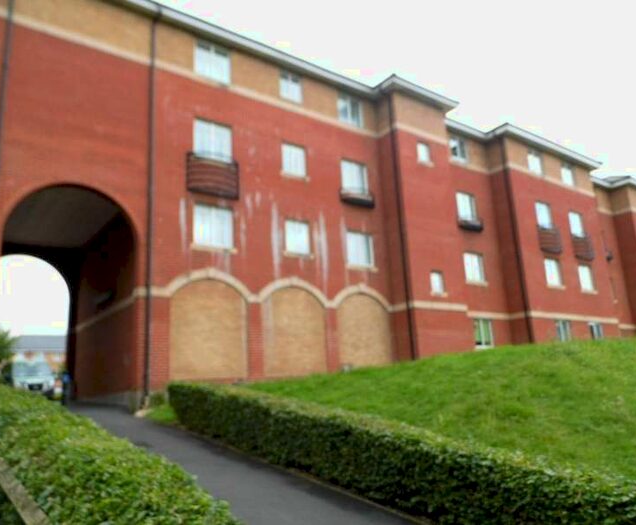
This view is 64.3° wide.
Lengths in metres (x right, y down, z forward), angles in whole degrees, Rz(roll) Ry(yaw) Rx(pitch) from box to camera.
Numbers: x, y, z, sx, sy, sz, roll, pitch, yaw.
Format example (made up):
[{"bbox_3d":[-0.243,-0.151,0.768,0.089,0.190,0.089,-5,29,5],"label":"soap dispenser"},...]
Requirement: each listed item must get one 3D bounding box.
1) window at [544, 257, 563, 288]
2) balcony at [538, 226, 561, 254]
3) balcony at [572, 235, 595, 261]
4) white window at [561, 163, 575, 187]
[{"bbox_3d":[10.830,0.479,23.248,1.192,1.224,0.120,6,-17,-36],"label":"window"},{"bbox_3d":[10.741,-1.034,23.314,1.543,1.103,0.300,6,-17,-36],"label":"balcony"},{"bbox_3d":[12.725,-0.723,24.087,1.420,1.090,0.300,7,-16,-36],"label":"balcony"},{"bbox_3d":[13.063,-4.539,26.350,1.173,1.129,0.120,6,-17,-36],"label":"white window"}]

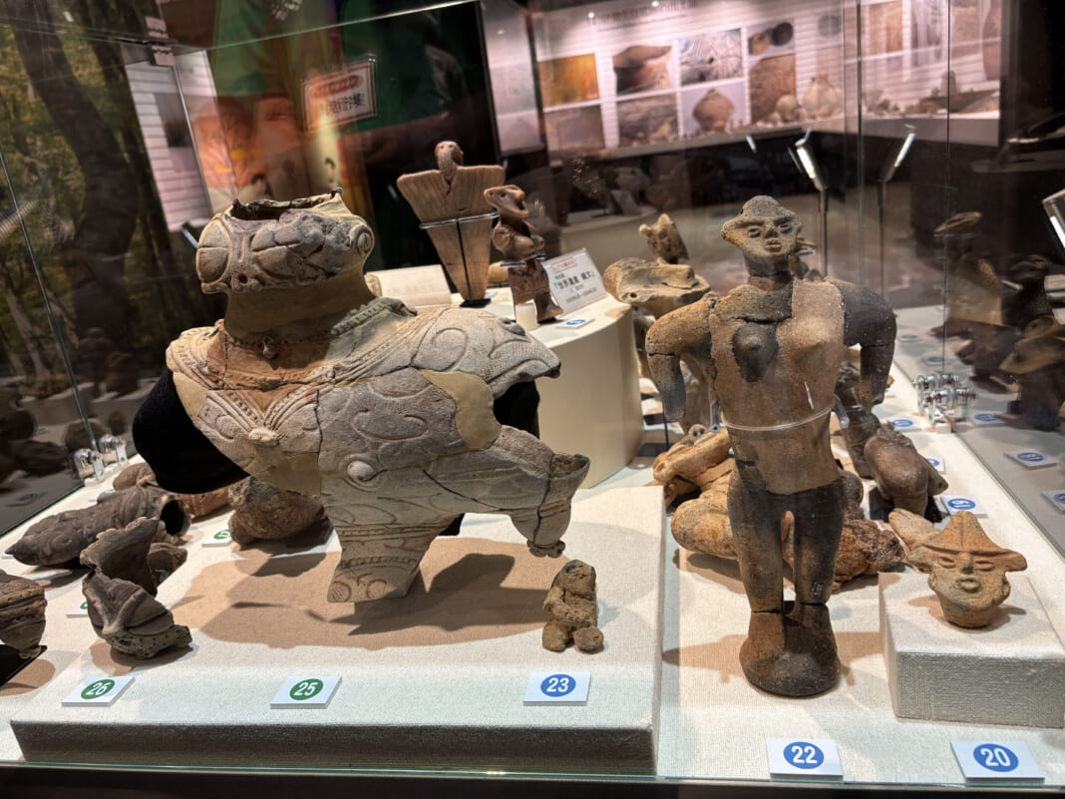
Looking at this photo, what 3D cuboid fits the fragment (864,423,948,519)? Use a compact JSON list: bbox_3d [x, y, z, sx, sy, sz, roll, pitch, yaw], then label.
[{"bbox_3d":[0.333,0.063,0.716,0.069,0.083,0.059,-1,21,21],"label":"fragment"}]

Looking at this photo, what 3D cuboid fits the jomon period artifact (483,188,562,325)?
[{"bbox_3d":[-0.006,-0.169,0.919,0.069,0.146,0.069,10,27,42],"label":"jomon period artifact"}]

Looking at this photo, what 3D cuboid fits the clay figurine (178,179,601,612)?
[{"bbox_3d":[-0.112,0.001,0.612,0.302,0.318,0.142,-3,21,17],"label":"clay figurine"}]

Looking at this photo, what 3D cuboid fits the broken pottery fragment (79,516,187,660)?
[{"bbox_3d":[-0.309,0.145,0.625,0.079,0.097,0.071,-4,20,12],"label":"broken pottery fragment"}]

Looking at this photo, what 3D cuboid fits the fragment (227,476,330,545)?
[{"bbox_3d":[-0.251,0.095,0.776,0.099,0.073,0.077,-4,20,12],"label":"fragment"}]

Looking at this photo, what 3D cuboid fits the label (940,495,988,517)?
[{"bbox_3d":[0.387,0.095,0.724,0.028,0.004,0.041,-4,20,12],"label":"label"}]

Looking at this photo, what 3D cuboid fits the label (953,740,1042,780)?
[{"bbox_3d":[0.267,0.208,0.461,0.041,0.004,0.028,-5,20,11],"label":"label"}]

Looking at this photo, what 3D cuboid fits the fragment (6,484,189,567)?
[{"bbox_3d":[-0.475,0.137,0.880,0.194,0.065,0.061,-9,20,-2],"label":"fragment"}]

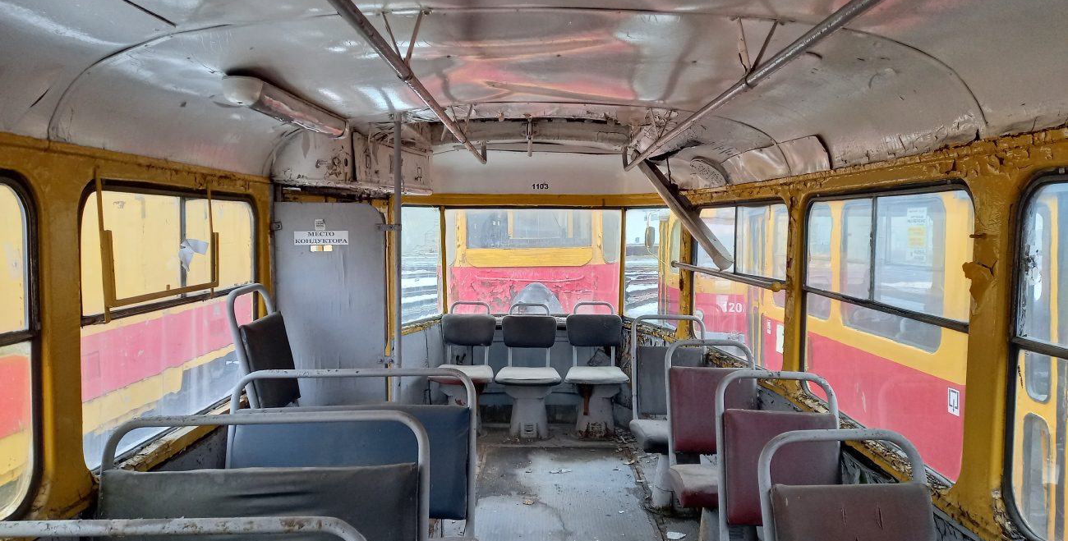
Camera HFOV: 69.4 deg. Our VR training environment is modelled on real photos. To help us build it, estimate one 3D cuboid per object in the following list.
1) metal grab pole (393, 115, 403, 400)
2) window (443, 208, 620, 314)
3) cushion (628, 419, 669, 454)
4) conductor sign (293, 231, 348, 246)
[{"bbox_3d":[-0.626,0.306,3.579,0.030,2.042,0.030,0,3,0],"label":"metal grab pole"},{"bbox_3d":[-0.002,-0.075,6.006,1.360,0.830,0.050,0,9,0],"label":"window"},{"bbox_3d":[0.763,0.894,4.184,0.440,0.090,0.410,0,3,0],"label":"cushion"},{"bbox_3d":[-0.965,-0.146,3.502,0.247,0.066,0.005,0,3,0],"label":"conductor sign"}]

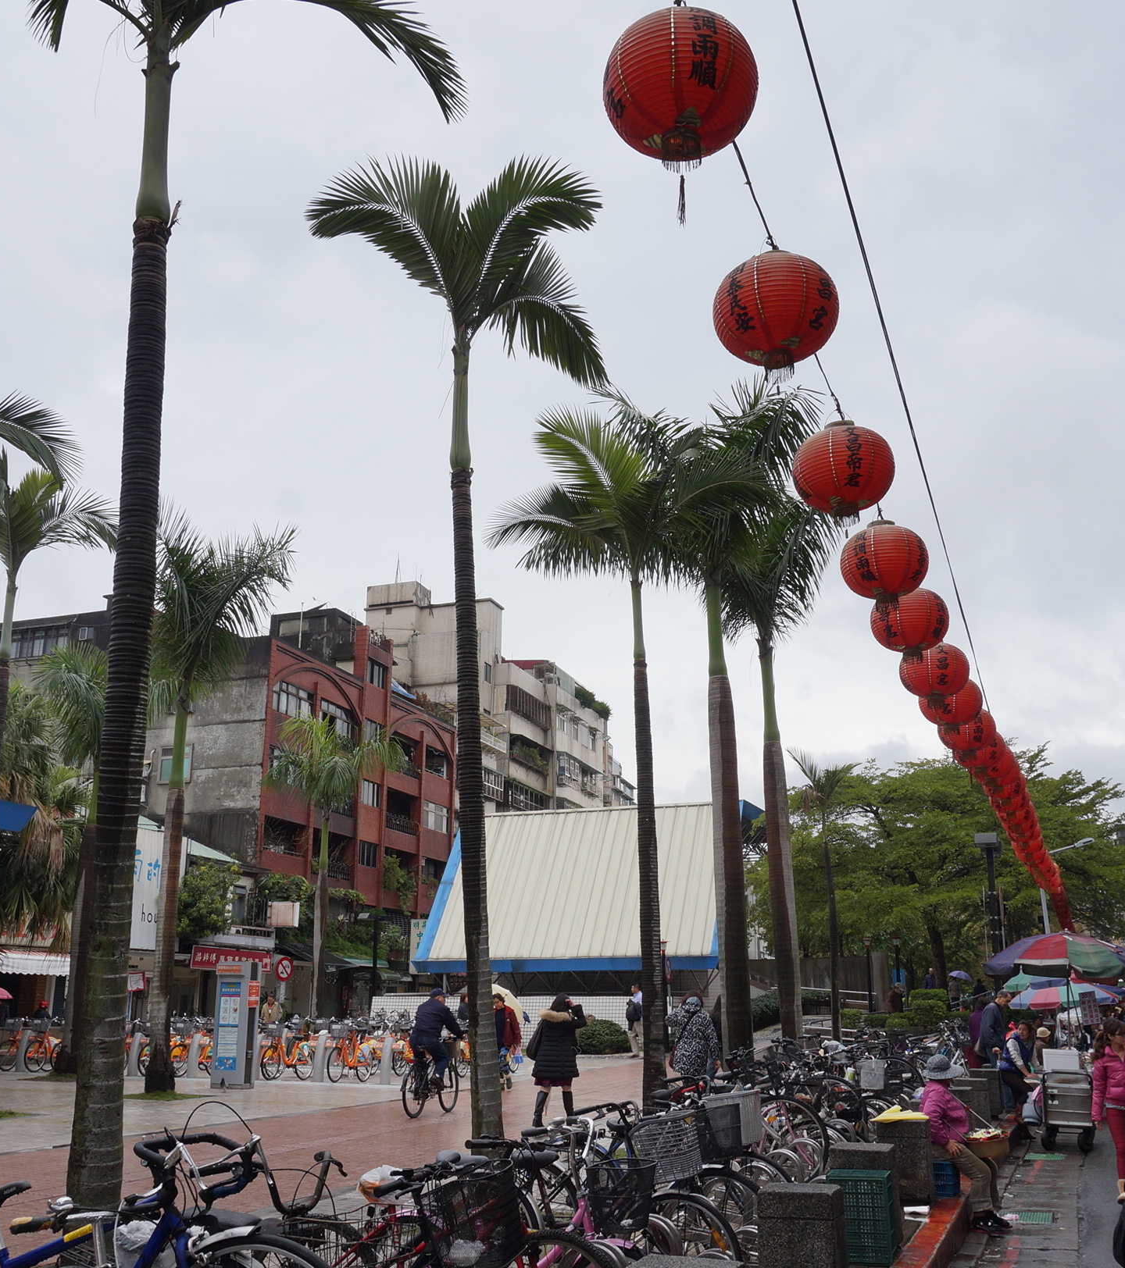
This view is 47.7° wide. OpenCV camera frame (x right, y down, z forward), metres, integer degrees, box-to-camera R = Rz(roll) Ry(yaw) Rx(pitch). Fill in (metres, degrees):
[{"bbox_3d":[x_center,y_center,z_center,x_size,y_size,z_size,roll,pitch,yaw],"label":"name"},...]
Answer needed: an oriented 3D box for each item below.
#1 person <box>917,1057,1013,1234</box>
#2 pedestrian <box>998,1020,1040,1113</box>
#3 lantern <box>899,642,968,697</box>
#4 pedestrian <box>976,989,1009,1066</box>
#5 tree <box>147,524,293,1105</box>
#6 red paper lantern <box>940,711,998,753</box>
[{"bbox_3d":[3.348,4.210,10.585,0.700,1.342,0.500,-4,-16,13],"label":"person"},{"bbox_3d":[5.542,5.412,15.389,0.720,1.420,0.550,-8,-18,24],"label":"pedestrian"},{"bbox_3d":[2.674,0.253,9.168,0.480,0.410,0.480,-6,-17,20],"label":"lantern"},{"bbox_3d":[5.618,5.400,16.457,0.450,1.630,0.500,-5,-17,14],"label":"pedestrian"},{"bbox_3d":[-7.284,2.958,24.739,3.900,11.030,3.900,0,-16,0],"label":"tree"},{"bbox_3d":[3.525,0.855,11.040,0.480,0.410,0.480,-6,-17,20],"label":"red paper lantern"}]

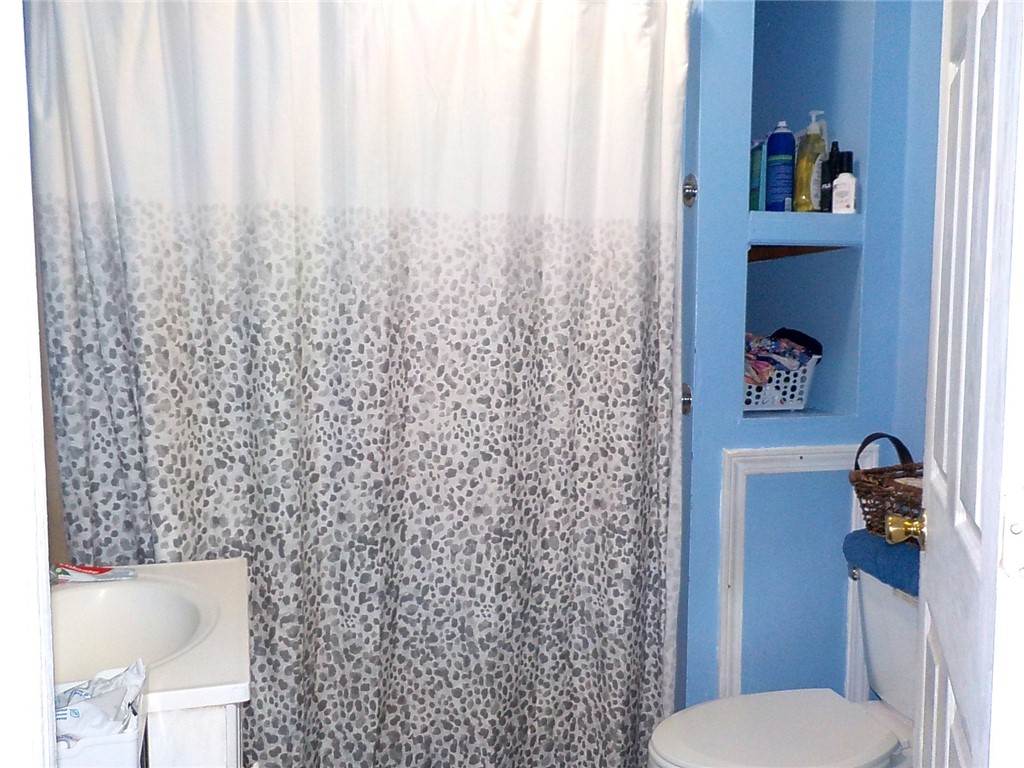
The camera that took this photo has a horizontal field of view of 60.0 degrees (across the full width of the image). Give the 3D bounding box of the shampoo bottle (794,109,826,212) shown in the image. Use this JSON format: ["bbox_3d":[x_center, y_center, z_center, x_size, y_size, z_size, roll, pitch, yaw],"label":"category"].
[{"bbox_3d":[0.700,-0.517,2.089,0.066,0.243,0.053,-3,6,-32],"label":"shampoo bottle"}]

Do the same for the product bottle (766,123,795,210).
[{"bbox_3d":[0.623,-0.501,2.061,0.065,0.214,0.065,2,5,18],"label":"product bottle"}]

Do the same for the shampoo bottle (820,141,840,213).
[{"bbox_3d":[0.763,-0.489,2.121,0.052,0.180,0.042,1,5,3],"label":"shampoo bottle"}]

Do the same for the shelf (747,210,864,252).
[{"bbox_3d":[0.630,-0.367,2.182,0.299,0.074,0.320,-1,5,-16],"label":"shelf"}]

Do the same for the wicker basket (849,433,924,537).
[{"bbox_3d":[0.892,0.228,1.818,0.240,0.212,0.280,-2,6,-28],"label":"wicker basket"}]

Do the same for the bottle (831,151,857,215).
[{"bbox_3d":[0.781,-0.470,2.083,0.053,0.150,0.040,1,5,13],"label":"bottle"}]

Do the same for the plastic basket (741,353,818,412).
[{"bbox_3d":[0.625,-0.012,2.312,0.252,0.136,0.230,-1,5,-10],"label":"plastic basket"}]

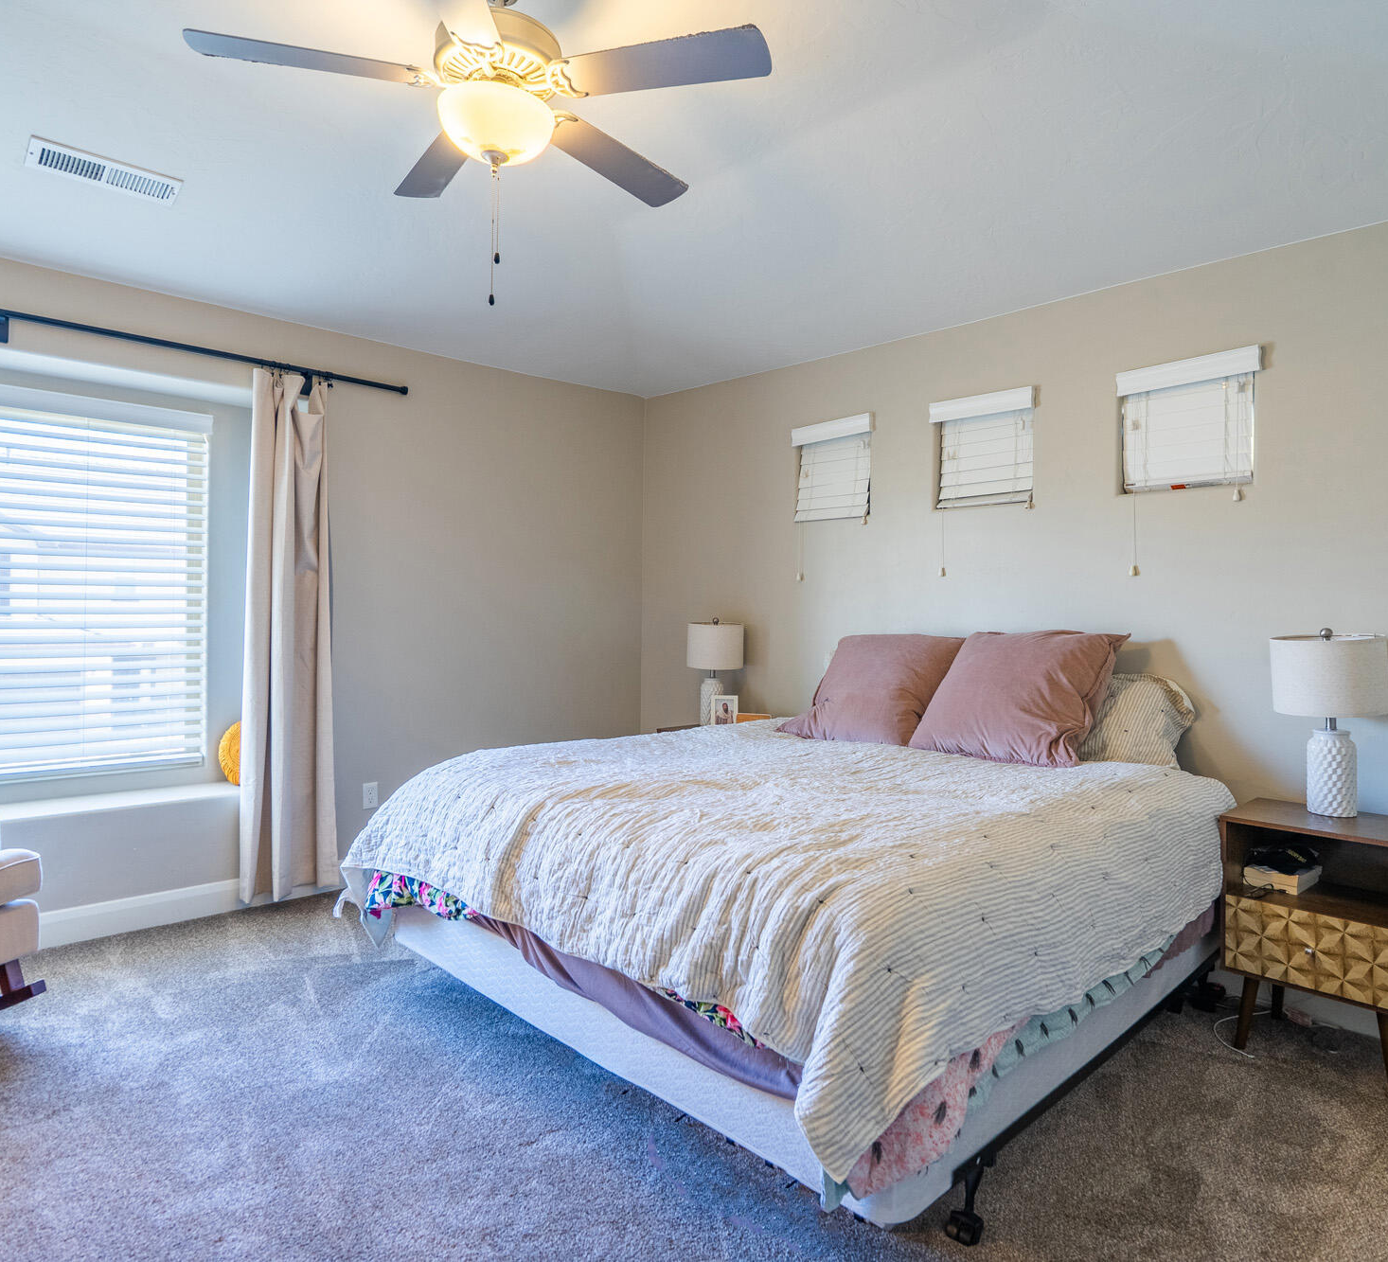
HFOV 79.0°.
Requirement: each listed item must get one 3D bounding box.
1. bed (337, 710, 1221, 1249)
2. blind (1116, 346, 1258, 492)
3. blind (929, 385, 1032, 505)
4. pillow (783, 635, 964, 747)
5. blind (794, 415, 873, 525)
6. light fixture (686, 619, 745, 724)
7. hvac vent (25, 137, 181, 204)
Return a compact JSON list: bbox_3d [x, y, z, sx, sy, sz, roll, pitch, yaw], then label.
[{"bbox_3d":[0.367,0.798,2.734,2.058,0.802,1.984,0,1,-43],"label":"bed"},{"bbox_3d":[1.678,-0.696,2.871,0.104,0.434,0.434,0,1,-43],"label":"blind"},{"bbox_3d":[1.172,-0.730,3.415,0.104,0.429,0.441,0,1,-43],"label":"blind"},{"bbox_3d":[0.729,0.210,3.370,0.625,0.527,0.172,1,-38,47],"label":"pillow"},{"bbox_3d":[0.664,-0.755,3.960,0.104,0.441,0.453,0,1,-43],"label":"blind"},{"bbox_3d":[0.111,0.207,4.250,0.277,0.539,0.277,1,1,0],"label":"light fixture"},{"bbox_3d":[-1.915,-1.495,2.746,0.406,0.022,0.141,0,-17,-43],"label":"hvac vent"}]

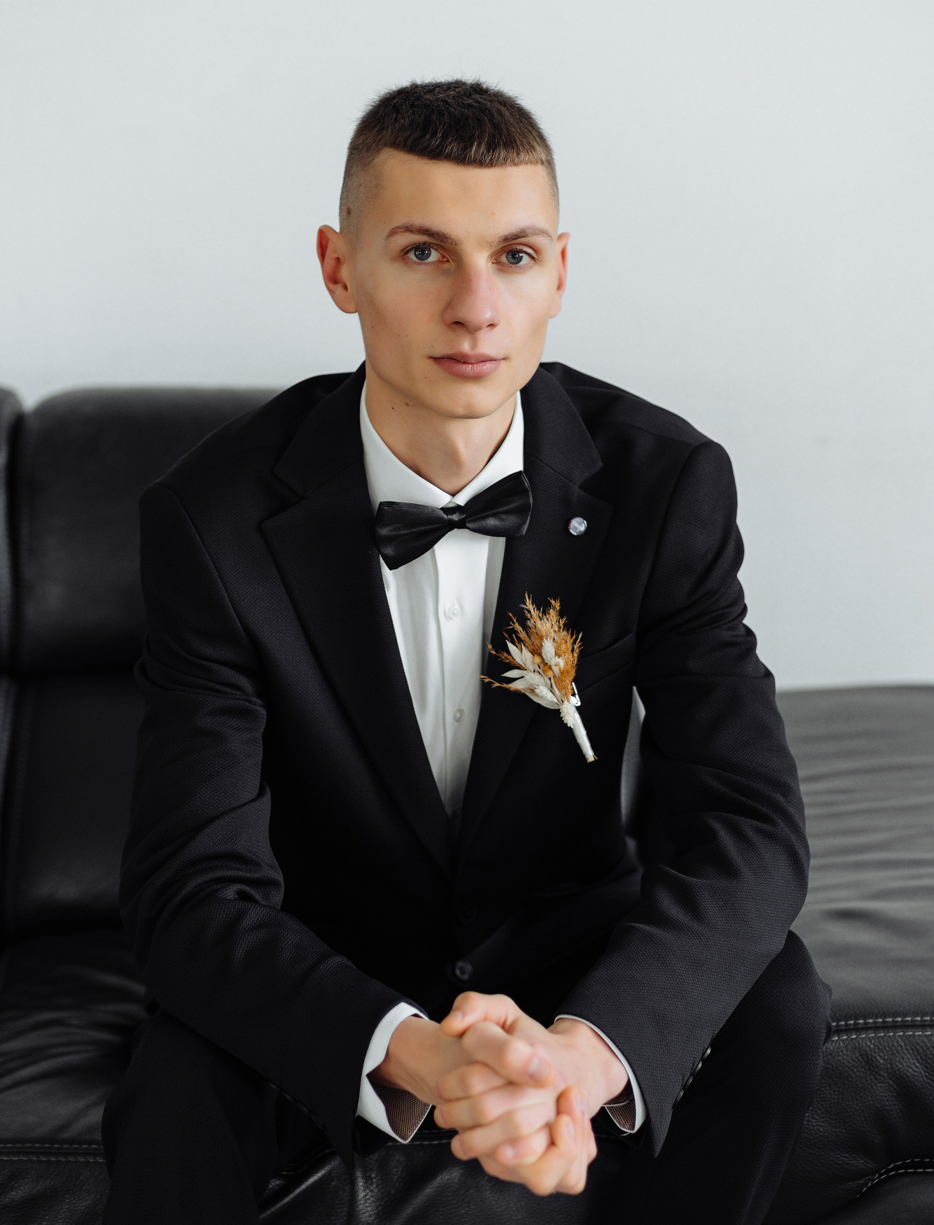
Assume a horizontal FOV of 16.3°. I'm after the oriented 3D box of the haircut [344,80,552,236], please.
[{"bbox_3d":[-0.013,-0.303,2.330,0.157,0.155,0.192,0,10,-11],"label":"haircut"}]

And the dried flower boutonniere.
[{"bbox_3d":[0.052,0.048,2.300,0.076,0.132,0.045,-18,21,0],"label":"dried flower boutonniere"}]

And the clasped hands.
[{"bbox_3d":[0.020,0.303,2.060,0.160,0.118,0.125,0,12,-2],"label":"clasped hands"}]

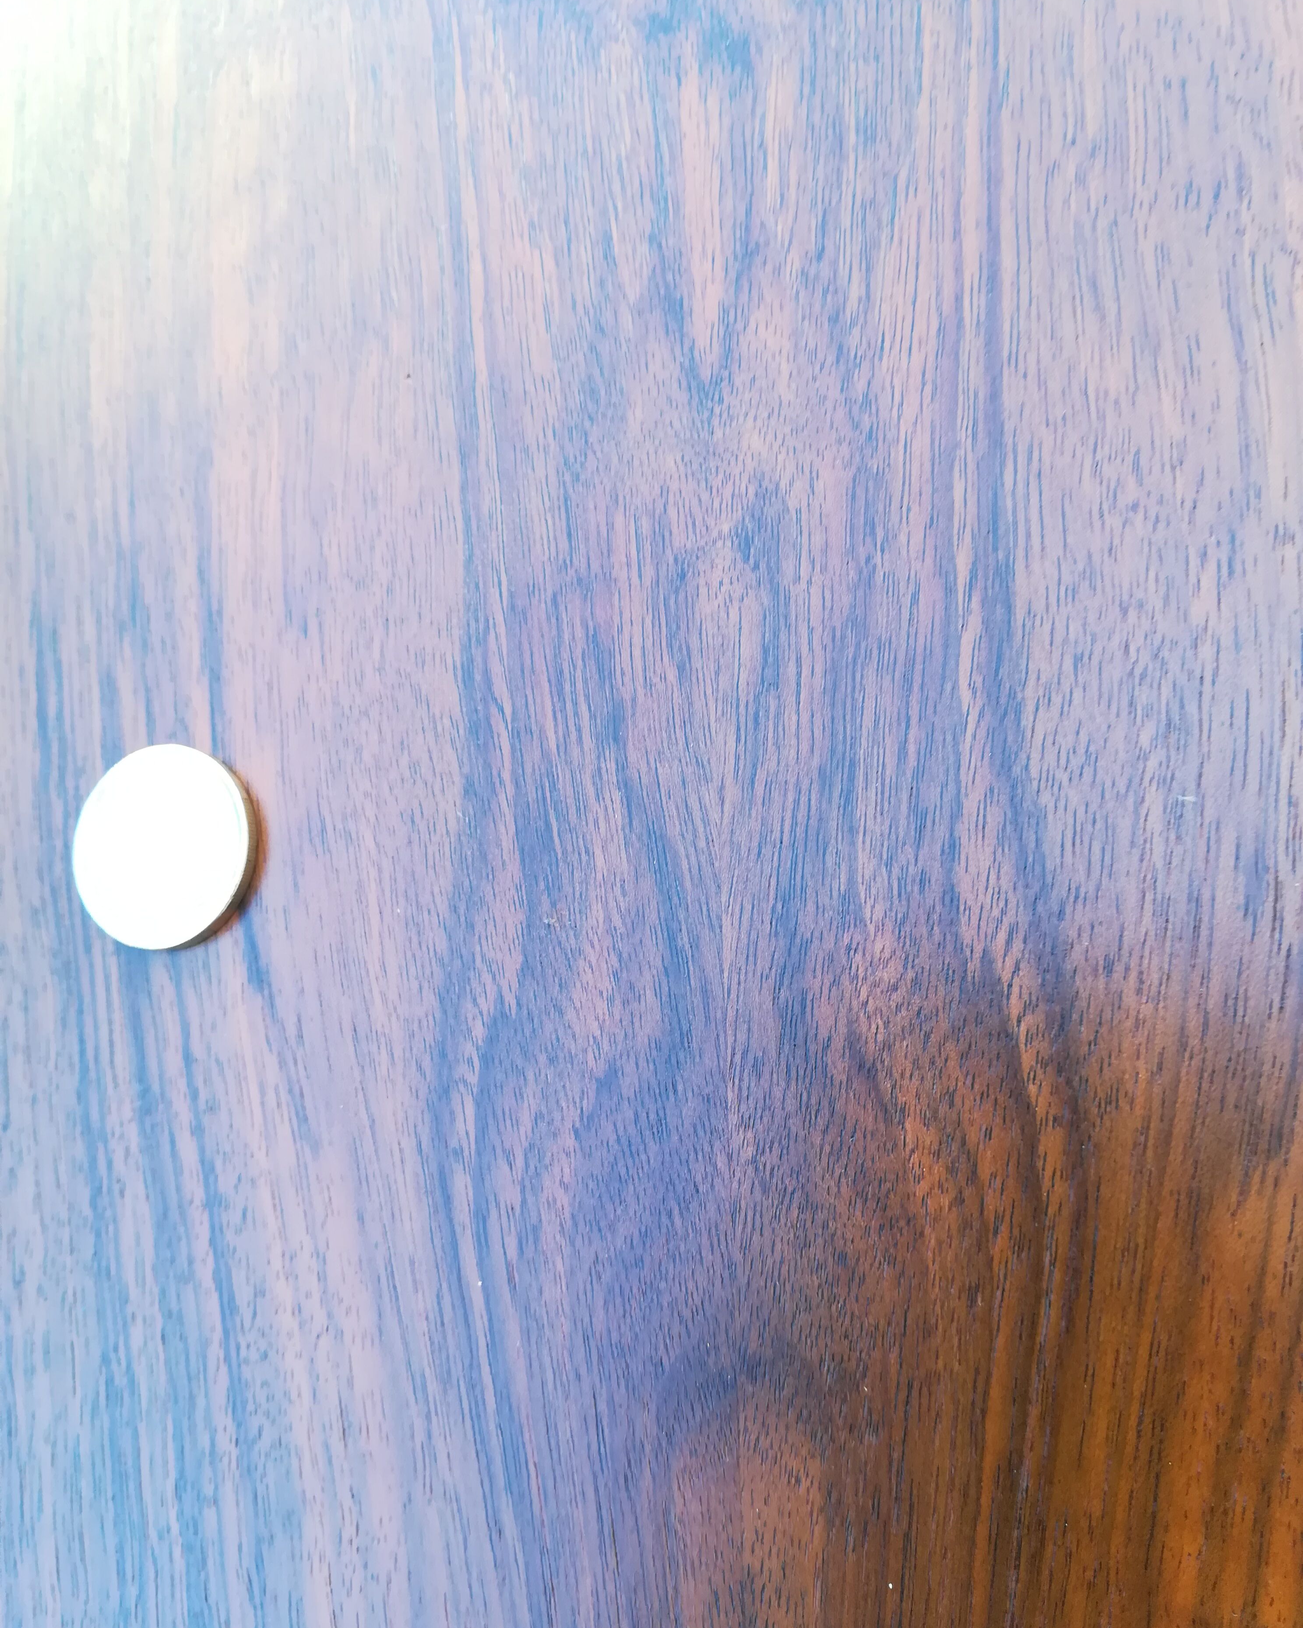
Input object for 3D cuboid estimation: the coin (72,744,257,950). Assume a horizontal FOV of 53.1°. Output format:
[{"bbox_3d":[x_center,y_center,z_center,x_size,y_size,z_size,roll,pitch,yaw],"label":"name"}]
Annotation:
[{"bbox_3d":[-0.056,0.004,0.150,0.023,0.002,0.023,0,82,18],"label":"coin"}]

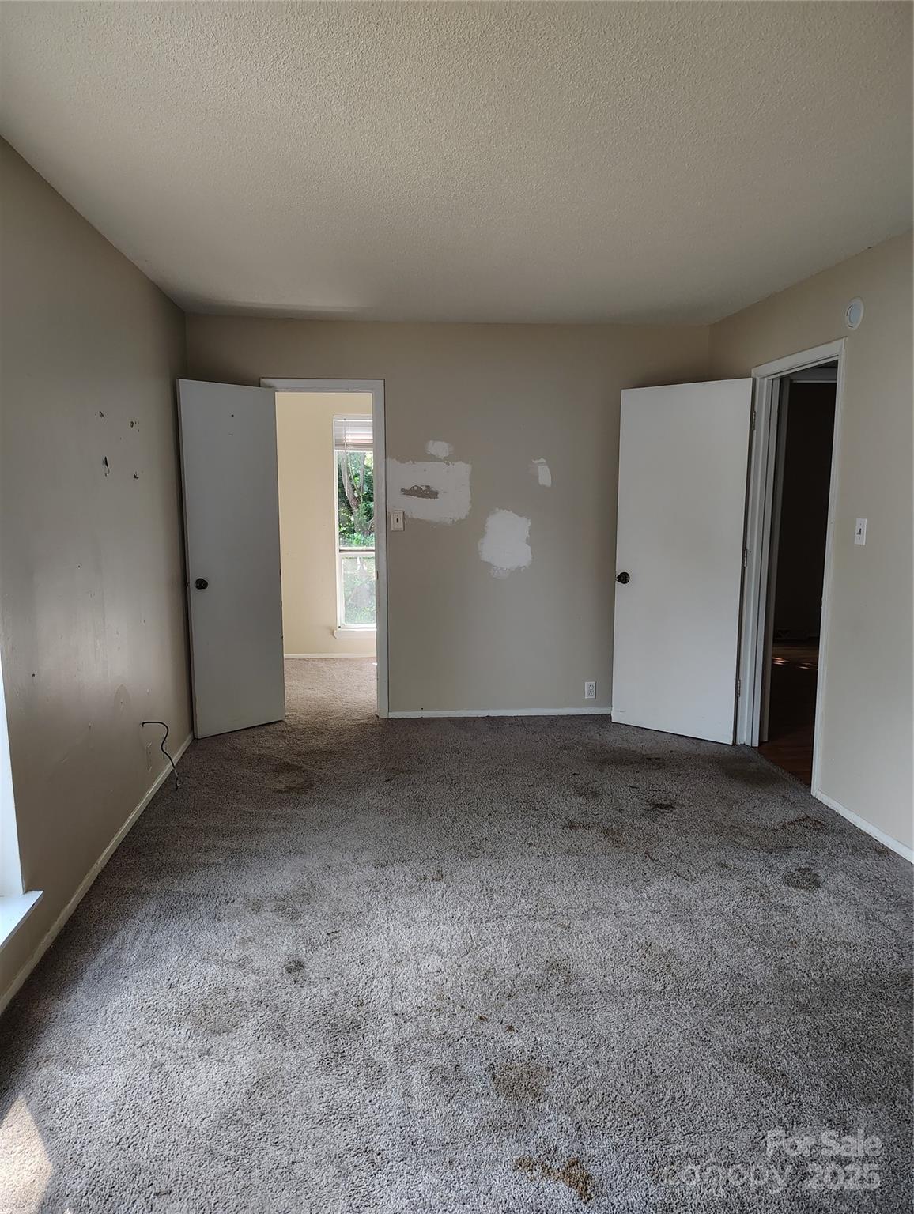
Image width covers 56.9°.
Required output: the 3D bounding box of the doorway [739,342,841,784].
[{"bbox_3d":[1.713,-0.196,4.281,0.140,2.097,0.916,-1,8,-6],"label":"doorway"}]

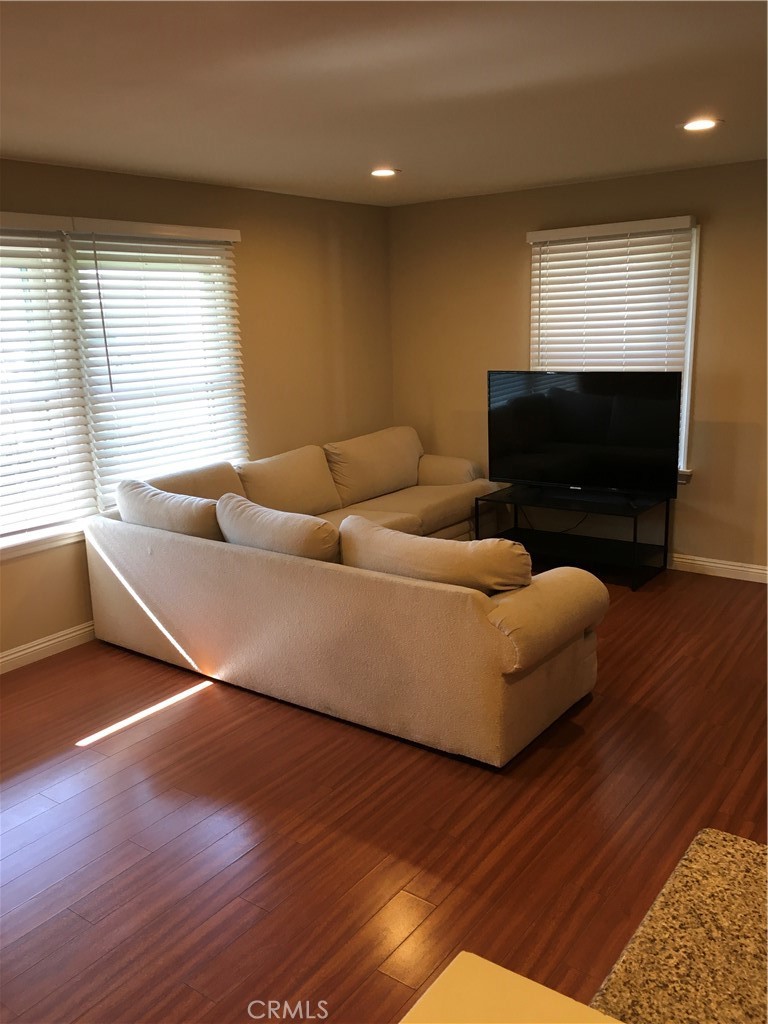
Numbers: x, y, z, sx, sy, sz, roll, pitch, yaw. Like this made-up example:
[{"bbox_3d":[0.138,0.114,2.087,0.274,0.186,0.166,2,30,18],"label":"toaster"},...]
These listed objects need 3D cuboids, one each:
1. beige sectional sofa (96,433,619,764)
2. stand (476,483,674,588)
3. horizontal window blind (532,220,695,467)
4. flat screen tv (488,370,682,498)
[{"bbox_3d":[0.269,0.152,4.751,2.507,0.847,2.639,8,16,36],"label":"beige sectional sofa"},{"bbox_3d":[1.206,0.136,5.561,1.079,0.453,0.531,8,16,35],"label":"stand"},{"bbox_3d":[1.387,-1.055,5.446,1.056,1.465,0.090,8,16,37],"label":"horizontal window blind"},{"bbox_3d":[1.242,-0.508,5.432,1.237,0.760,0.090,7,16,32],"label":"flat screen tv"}]

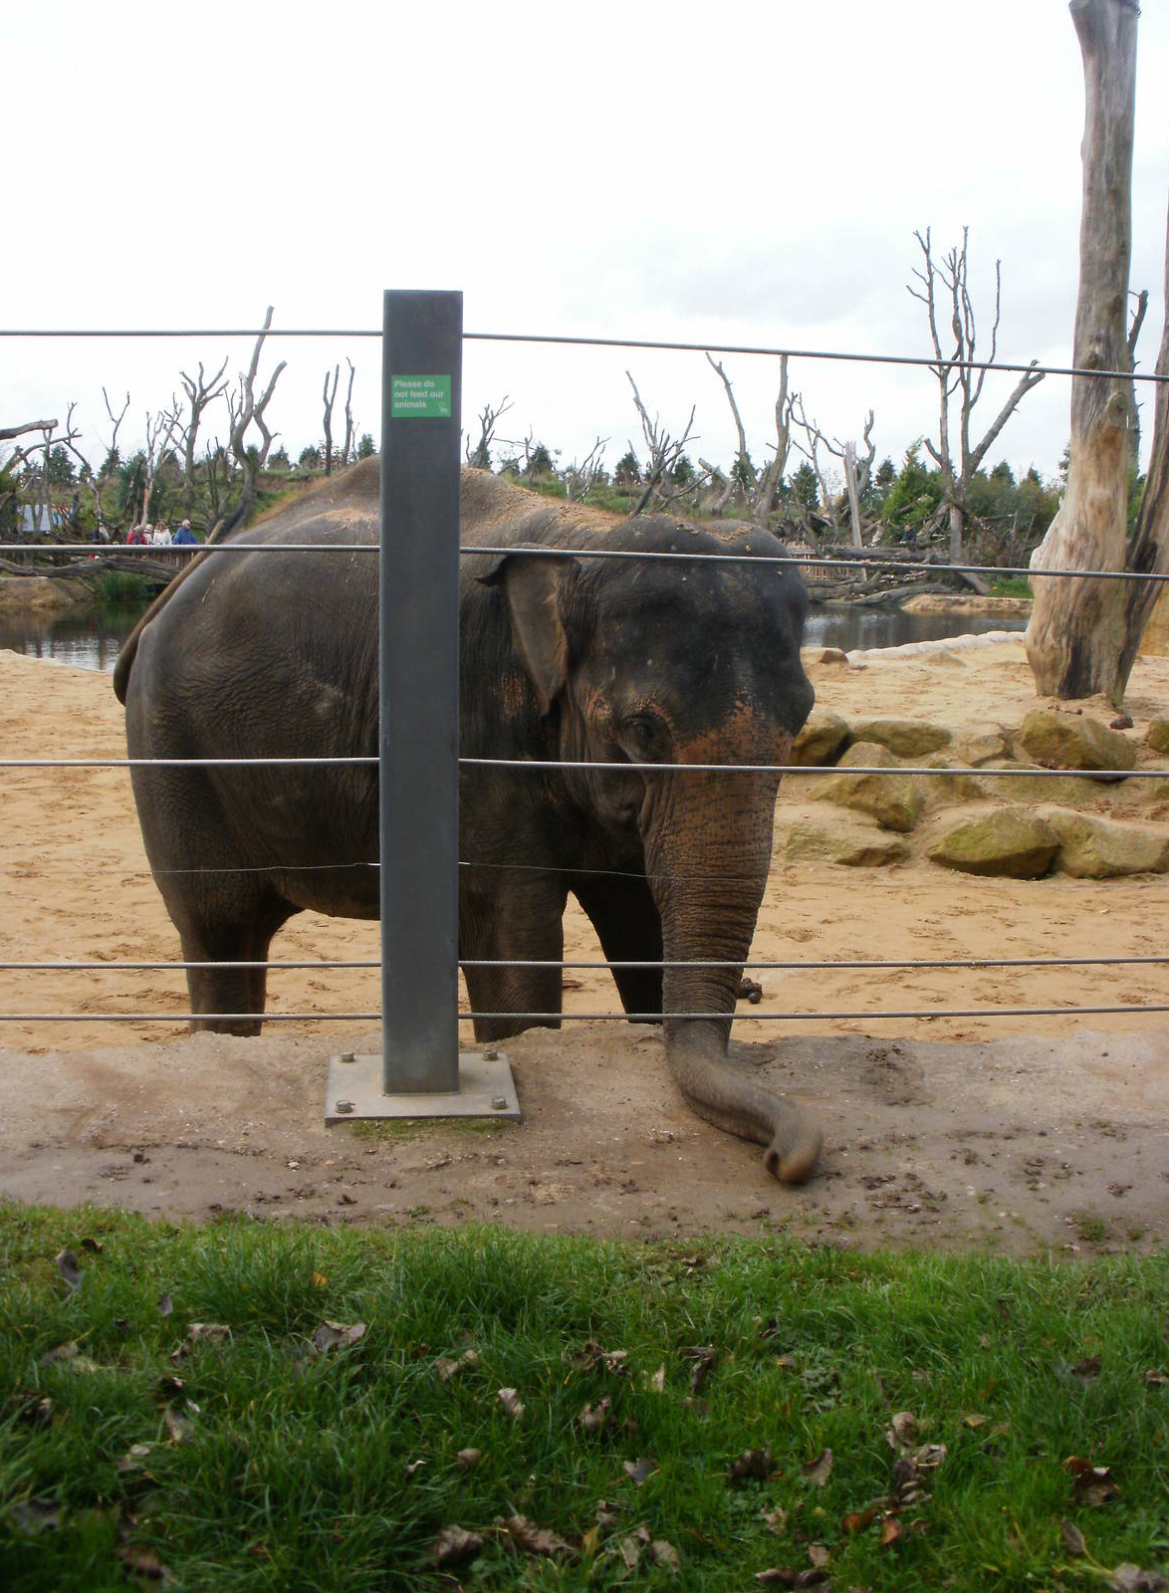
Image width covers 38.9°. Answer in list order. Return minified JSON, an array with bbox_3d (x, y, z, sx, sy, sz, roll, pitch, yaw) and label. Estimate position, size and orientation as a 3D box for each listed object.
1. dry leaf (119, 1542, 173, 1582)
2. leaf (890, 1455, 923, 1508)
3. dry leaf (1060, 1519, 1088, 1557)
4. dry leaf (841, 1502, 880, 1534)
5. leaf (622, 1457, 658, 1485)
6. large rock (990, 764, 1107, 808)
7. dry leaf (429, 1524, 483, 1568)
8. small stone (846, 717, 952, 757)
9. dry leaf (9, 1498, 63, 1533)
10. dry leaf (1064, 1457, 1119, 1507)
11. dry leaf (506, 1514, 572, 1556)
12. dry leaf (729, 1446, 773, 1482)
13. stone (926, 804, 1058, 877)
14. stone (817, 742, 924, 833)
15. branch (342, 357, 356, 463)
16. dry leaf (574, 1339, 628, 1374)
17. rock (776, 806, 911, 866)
[{"bbox_3d":[-0.645,1.124,2.433,0.080,0.030,0.050,3,10,15],"label":"dry leaf"},{"bbox_3d":[0.513,1.091,2.636,0.055,0.035,0.100,1,9,0],"label":"leaf"},{"bbox_3d":[0.748,1.133,2.532,0.035,0.025,0.065,1,9,0],"label":"dry leaf"},{"bbox_3d":[0.418,1.092,2.505,0.058,0.030,0.042,1,9,0],"label":"dry leaf"},{"bbox_3d":[0.089,1.067,2.620,0.057,0.030,0.042,1,9,0],"label":"leaf"},{"bbox_3d":[3.311,-0.075,11.800,0.870,0.280,0.550,1,9,0],"label":"large rock"},{"bbox_3d":[-0.191,1.121,2.479,0.085,0.035,0.058,-2,10,-15],"label":"dry leaf"},{"bbox_3d":[2.376,-0.446,12.500,0.800,0.300,0.500,1,9,0],"label":"small stone"},{"bbox_3d":[-0.818,1.073,2.473,0.069,0.030,0.046,1,9,0],"label":"dry leaf"},{"bbox_3d":[0.809,1.094,2.642,0.085,0.040,0.085,1,9,0],"label":"dry leaf"},{"bbox_3d":[-0.068,1.119,2.508,0.105,0.035,0.057,3,10,15],"label":"dry leaf"},{"bbox_3d":[0.271,1.081,2.682,0.072,0.035,0.060,1,9,0],"label":"dry leaf"},{"bbox_3d":[2.221,0.240,9.000,0.720,0.340,0.500,1,9,0],"label":"stone"},{"bbox_3d":[1.928,-0.059,11.181,0.650,0.530,0.550,1,9,0],"label":"stone"},{"bbox_3d":[-7.402,-11.895,52.000,0.500,3.700,0.500,1,9,0],"label":"branch"},{"bbox_3d":[0.032,1.024,3.026,0.100,0.035,0.075,1,9,0],"label":"dry leaf"},{"bbox_3d":[1.676,0.262,10.724,0.790,0.278,0.600,1,9,0],"label":"rock"}]

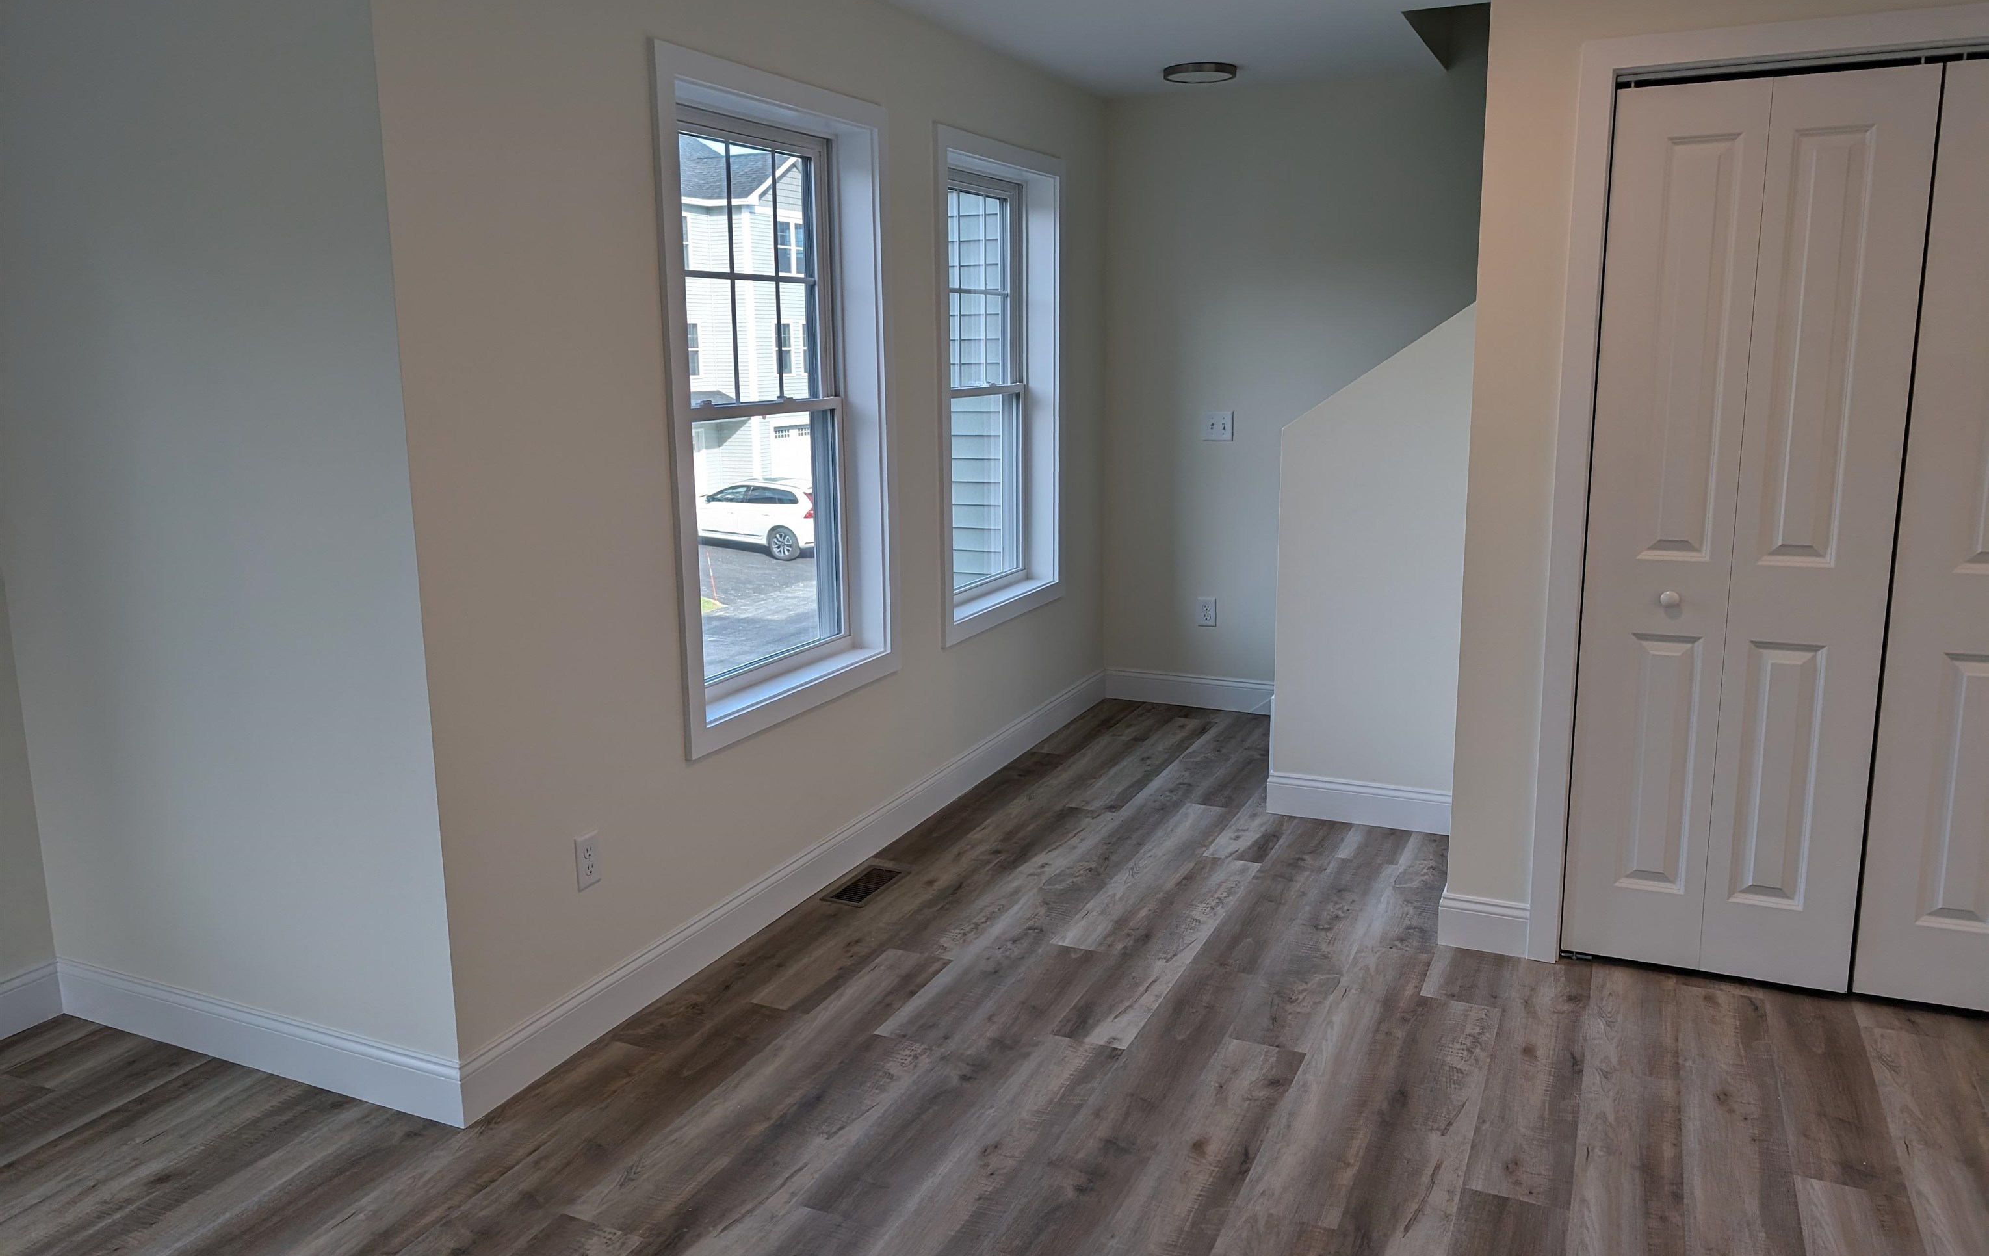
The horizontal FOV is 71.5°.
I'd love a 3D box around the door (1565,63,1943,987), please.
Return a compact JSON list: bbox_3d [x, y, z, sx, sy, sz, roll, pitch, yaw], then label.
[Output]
[{"bbox_3d":[1.641,-0.171,3.064,0.596,1.982,0.036,4,12,24],"label":"door"}]

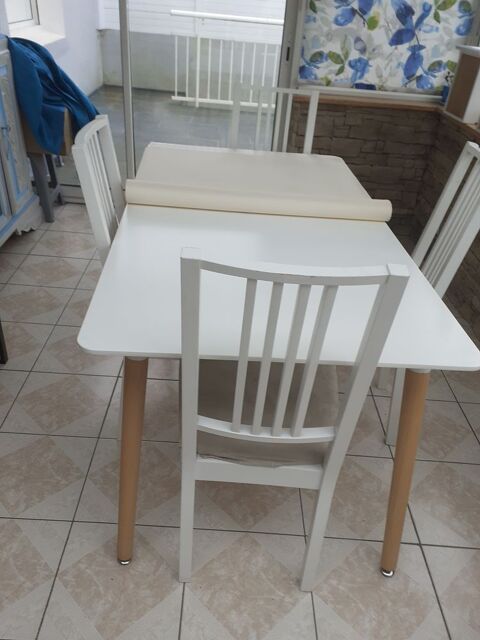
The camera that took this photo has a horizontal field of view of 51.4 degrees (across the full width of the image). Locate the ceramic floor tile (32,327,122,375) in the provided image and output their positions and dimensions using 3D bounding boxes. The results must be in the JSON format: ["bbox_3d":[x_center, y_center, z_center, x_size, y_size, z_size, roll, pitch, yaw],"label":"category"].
[{"bbox_3d":[-0.654,0.131,2.116,0.338,0.010,0.322,4,34,-2],"label":"ceramic floor tile"}]

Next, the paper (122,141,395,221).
[{"bbox_3d":[0.061,-0.548,1.816,0.825,0.068,0.700,3,34,-5],"label":"paper"}]

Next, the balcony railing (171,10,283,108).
[{"bbox_3d":[-0.123,-3.024,5.933,1.400,1.000,0.060,4,34,-2],"label":"balcony railing"}]

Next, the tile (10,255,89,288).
[{"bbox_3d":[-0.992,-0.255,2.629,0.338,0.010,0.322,4,34,-2],"label":"tile"}]

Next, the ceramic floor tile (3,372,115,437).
[{"bbox_3d":[-0.658,0.312,1.853,0.338,0.010,0.322,4,34,-2],"label":"ceramic floor tile"}]

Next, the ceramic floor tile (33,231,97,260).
[{"bbox_3d":[-0.988,-0.436,2.892,0.338,0.010,0.322,4,34,-2],"label":"ceramic floor tile"}]

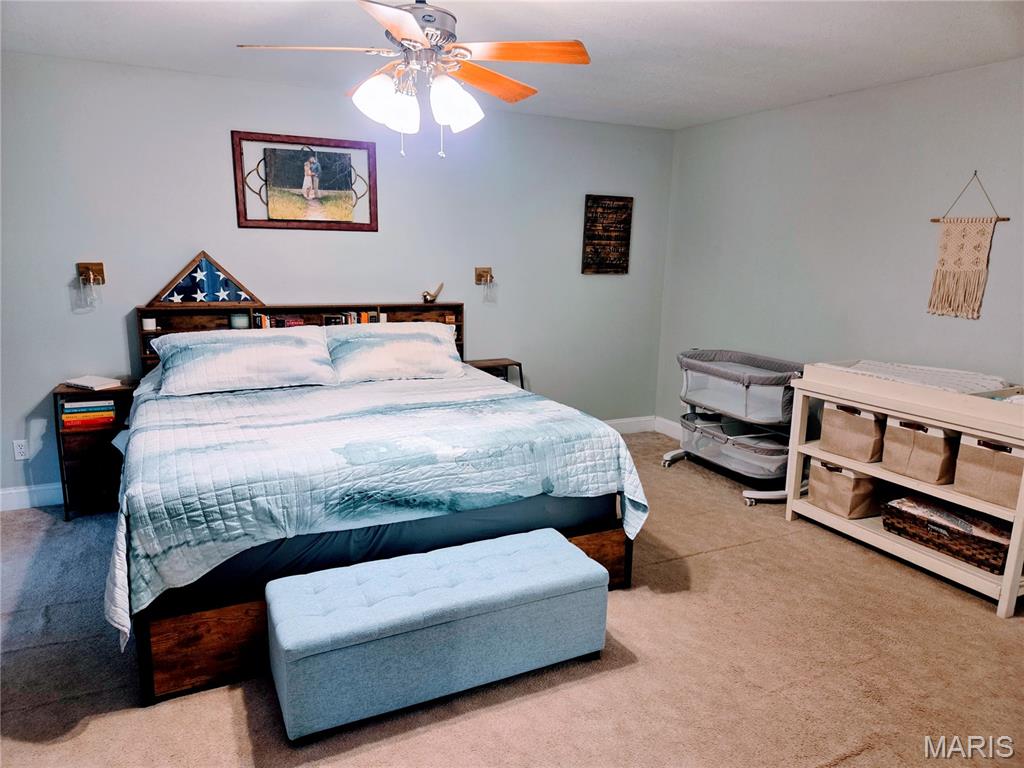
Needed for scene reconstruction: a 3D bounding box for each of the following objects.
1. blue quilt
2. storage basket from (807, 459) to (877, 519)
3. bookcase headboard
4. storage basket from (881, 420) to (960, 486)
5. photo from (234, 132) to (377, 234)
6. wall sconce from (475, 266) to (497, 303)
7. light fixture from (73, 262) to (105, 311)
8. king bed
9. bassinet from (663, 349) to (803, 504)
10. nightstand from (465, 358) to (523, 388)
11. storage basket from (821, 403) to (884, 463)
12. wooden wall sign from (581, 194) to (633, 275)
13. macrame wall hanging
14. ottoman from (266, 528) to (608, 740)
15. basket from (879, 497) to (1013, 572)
[{"bbox_3d":[-0.754,0.364,3.438,2.140,0.510,2.000,-4,13,-26],"label":"blue quilt"},{"bbox_3d":[1.893,0.557,3.790,0.350,0.255,0.275,-4,13,-26],"label":"storage basket"},{"bbox_3d":[-1.251,0.056,4.405,1.985,1.138,0.115,-4,13,-26],"label":"bookcase headboard"},{"bbox_3d":[2.089,0.311,3.366,0.350,0.262,0.285,-4,13,-26],"label":"storage basket"},{"bbox_3d":[-1.246,-1.227,4.187,0.846,0.548,0.025,-4,13,-26],"label":"photo"},{"bbox_3d":[-0.166,-0.696,4.745,0.130,0.230,0.155,-4,13,-26],"label":"wall sconce"},{"bbox_3d":[-2.299,-0.536,3.729,0.119,0.240,0.162,-4,13,-26],"label":"light fixture"},{"bbox_3d":[-0.784,0.247,3.506,2.080,1.150,2.130,-4,13,-26],"label":"king bed"},{"bbox_3d":[1.480,0.246,4.532,0.500,0.840,0.940,-4,13,-26],"label":"bassinet"},{"bbox_3d":[-0.158,0.199,4.891,0.371,0.716,0.267,-4,13,-26],"label":"nightstand"},{"bbox_3d":[1.928,0.246,3.679,0.350,0.260,0.300,-4,13,-26],"label":"storage basket"},{"bbox_3d":[0.728,-1.133,5.202,0.430,0.578,0.025,-4,13,-26],"label":"wooden wall sign"},{"bbox_3d":[2.274,-0.699,3.434,0.030,0.717,0.377,-4,13,-26],"label":"macrame wall hanging"},{"bbox_3d":[-0.248,0.855,2.483,1.148,0.382,0.403,-4,13,-26],"label":"ottoman"},{"bbox_3d":[2.183,0.720,3.327,0.320,0.143,0.595,-4,13,-26],"label":"basket"}]

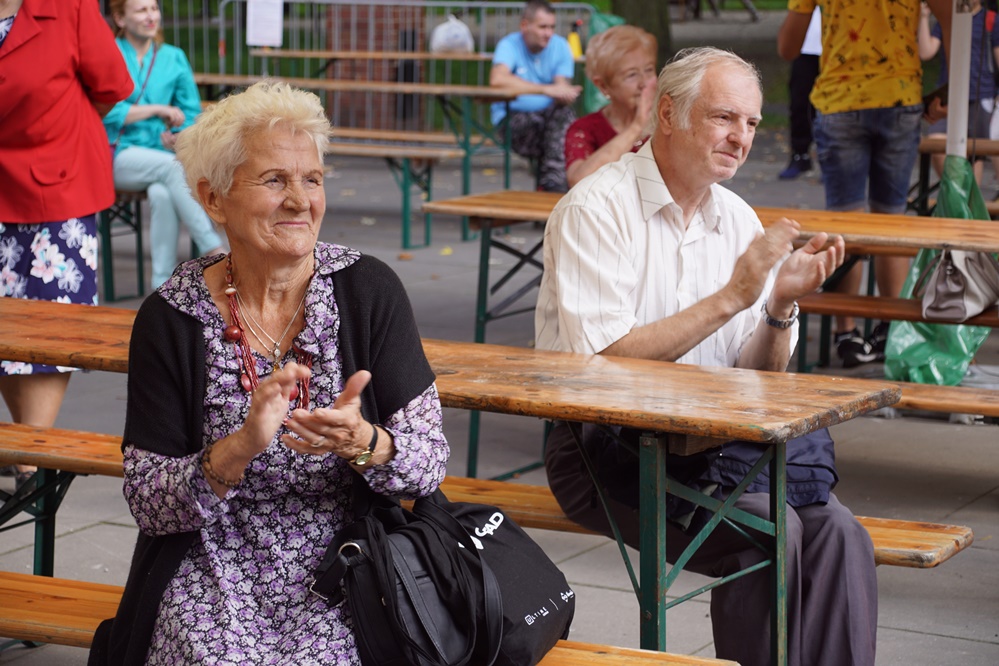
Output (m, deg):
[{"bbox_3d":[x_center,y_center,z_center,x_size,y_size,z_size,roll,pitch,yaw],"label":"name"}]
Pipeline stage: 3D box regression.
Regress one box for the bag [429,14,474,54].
[{"bbox_3d":[-0.321,-1.993,16.700,0.290,0.265,0.260,2,9,5],"label":"bag"}]

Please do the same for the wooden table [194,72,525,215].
[{"bbox_3d":[-0.861,-0.933,13.140,2.200,0.765,0.500,5,10,24],"label":"wooden table"}]

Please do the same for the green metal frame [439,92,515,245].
[{"bbox_3d":[-0.153,-0.863,12.855,0.270,0.730,0.480,5,10,24],"label":"green metal frame"}]

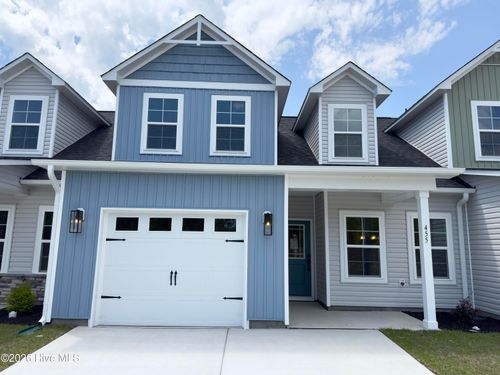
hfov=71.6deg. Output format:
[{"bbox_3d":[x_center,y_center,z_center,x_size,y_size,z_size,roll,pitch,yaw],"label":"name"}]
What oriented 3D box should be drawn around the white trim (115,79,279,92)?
[{"bbox_3d":[-1.417,-2.819,9.553,4.250,0.191,0.050,1,-9,-2],"label":"white trim"}]

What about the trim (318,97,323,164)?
[{"bbox_3d":[1.947,-1.572,9.596,0.073,1.922,0.080,1,-9,-2],"label":"trim"}]

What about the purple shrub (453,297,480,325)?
[{"bbox_3d":[4.672,2.614,7.490,0.540,0.480,0.520,1,-9,-2],"label":"purple shrub"}]

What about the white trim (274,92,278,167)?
[{"bbox_3d":[0.726,-1.628,9.509,0.077,2.102,0.080,1,-9,-2],"label":"white trim"}]

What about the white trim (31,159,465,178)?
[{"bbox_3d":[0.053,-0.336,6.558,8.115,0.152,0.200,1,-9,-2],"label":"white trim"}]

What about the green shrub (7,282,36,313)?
[{"bbox_3d":[-4.978,2.387,7.554,0.540,0.595,0.560,1,-9,-2],"label":"green shrub"}]

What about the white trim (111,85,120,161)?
[{"bbox_3d":[-3.586,-1.730,9.365,0.073,2.093,0.080,1,-9,-2],"label":"white trim"}]

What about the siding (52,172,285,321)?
[{"bbox_3d":[-1.466,1.086,6.654,4.286,2.764,0.140,1,-9,-2],"label":"siding"}]

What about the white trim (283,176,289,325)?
[{"bbox_3d":[0.707,1.168,6.711,0.071,2.859,0.080,1,-9,-2],"label":"white trim"}]

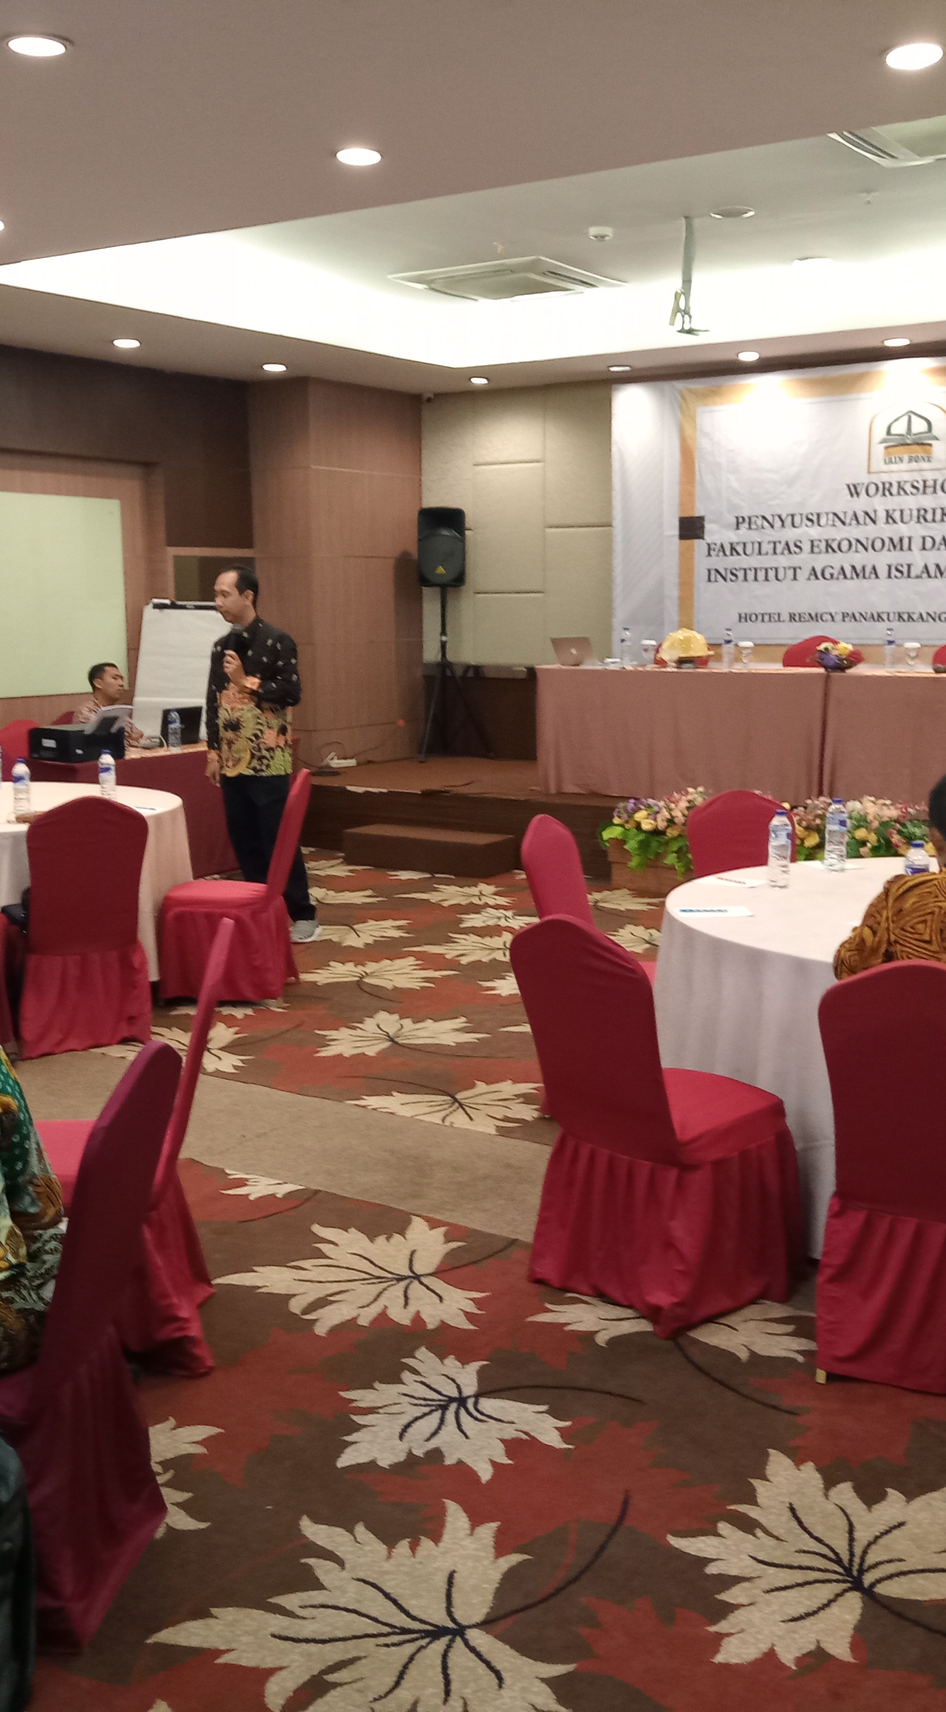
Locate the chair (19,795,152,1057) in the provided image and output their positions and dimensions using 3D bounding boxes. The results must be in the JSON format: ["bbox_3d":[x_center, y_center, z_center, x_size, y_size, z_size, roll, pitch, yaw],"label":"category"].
[{"bbox_3d":[-1.408,0.204,6.624,0.440,0.880,0.530,-4,9,-21],"label":"chair"}]

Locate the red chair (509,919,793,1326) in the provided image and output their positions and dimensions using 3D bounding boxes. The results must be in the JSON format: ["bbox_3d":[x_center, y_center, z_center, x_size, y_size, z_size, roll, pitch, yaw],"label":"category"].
[{"bbox_3d":[0.395,0.541,4.184,0.591,0.896,0.448,-8,11,-43],"label":"red chair"}]

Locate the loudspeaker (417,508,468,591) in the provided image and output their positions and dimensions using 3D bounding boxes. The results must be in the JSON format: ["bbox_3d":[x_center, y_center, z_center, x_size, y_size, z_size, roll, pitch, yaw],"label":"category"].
[{"bbox_3d":[-0.218,-2.155,12.900,0.350,0.560,0.290,0,8,7],"label":"loudspeaker"}]

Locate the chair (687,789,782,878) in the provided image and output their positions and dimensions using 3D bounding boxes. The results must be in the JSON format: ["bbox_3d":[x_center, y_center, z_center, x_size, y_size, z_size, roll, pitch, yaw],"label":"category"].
[{"bbox_3d":[1.023,0.236,6.403,0.460,0.920,0.580,-3,9,-18],"label":"chair"}]

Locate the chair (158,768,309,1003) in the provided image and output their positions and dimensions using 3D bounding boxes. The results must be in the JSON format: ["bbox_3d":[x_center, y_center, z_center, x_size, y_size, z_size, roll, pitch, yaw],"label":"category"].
[{"bbox_3d":[-0.925,0.094,7.386,0.591,0.896,0.448,0,8,3],"label":"chair"}]

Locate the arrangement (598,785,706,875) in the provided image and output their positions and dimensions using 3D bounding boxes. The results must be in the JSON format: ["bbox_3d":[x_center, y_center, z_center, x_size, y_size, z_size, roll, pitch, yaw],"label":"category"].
[{"bbox_3d":[1.025,-0.125,9.600,0.700,0.470,0.400,5,10,33],"label":"arrangement"}]

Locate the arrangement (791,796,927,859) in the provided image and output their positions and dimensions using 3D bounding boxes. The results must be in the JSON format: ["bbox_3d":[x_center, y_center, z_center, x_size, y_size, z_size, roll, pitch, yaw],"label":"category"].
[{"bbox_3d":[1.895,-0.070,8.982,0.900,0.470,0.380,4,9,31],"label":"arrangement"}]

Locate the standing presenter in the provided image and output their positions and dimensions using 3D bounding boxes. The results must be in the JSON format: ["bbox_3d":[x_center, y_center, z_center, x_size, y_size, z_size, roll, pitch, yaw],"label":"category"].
[{"bbox_3d":[-0.982,-0.475,8.593,0.480,1.730,0.360,6,10,37],"label":"standing presenter"}]

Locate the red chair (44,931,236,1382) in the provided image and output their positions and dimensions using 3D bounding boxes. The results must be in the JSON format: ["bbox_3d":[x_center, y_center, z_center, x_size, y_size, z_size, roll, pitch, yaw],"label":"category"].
[{"bbox_3d":[-0.781,0.592,3.926,0.591,0.896,0.448,-1,8,-2],"label":"red chair"}]

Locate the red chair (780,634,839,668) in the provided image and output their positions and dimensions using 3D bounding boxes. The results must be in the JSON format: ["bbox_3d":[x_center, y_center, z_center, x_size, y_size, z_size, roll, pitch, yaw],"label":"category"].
[{"bbox_3d":[1.868,-0.809,10.545,0.460,0.920,0.580,5,10,33],"label":"red chair"}]

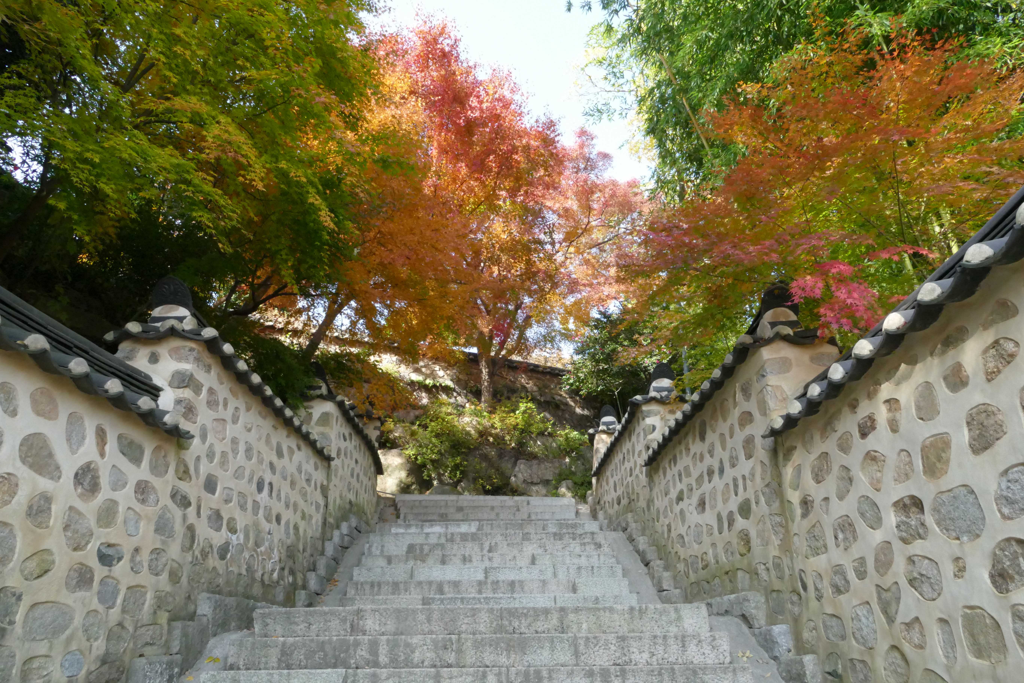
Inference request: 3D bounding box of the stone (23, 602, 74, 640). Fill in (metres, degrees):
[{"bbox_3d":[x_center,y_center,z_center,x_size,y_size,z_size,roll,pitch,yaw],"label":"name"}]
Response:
[{"bbox_3d":[-2.013,1.207,3.067,0.104,0.148,0.316,-1,-23,3],"label":"stone"}]

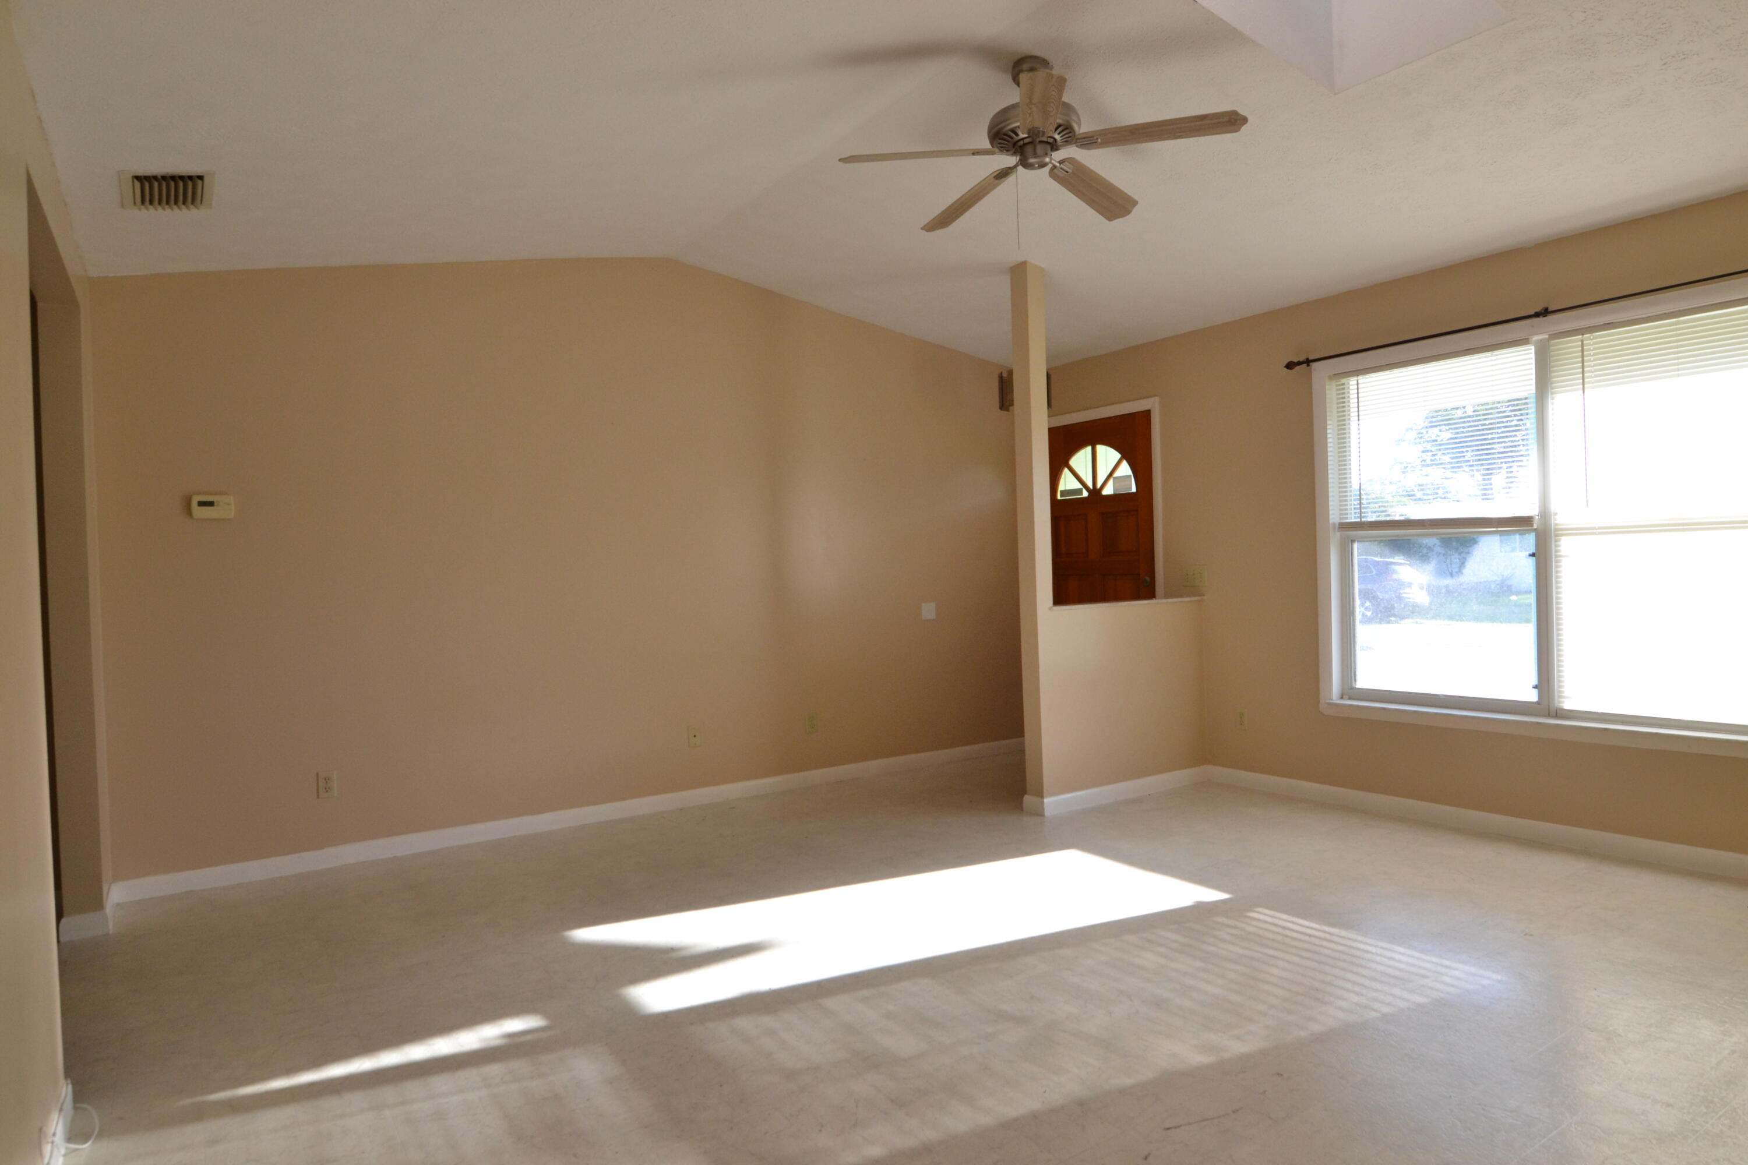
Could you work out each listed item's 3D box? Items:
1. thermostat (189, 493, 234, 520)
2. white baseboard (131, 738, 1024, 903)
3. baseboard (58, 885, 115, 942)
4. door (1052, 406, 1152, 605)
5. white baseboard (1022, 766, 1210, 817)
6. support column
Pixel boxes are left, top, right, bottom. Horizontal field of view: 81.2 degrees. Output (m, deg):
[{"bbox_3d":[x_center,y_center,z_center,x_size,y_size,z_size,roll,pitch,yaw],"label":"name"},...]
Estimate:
[{"bbox_3d":[-2.702,-0.307,4.169,0.141,0.099,0.032,-2,1,-34],"label":"thermostat"},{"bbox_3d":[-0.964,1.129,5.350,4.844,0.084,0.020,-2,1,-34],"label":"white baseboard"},{"bbox_3d":[-2.889,1.211,3.757,0.148,0.086,0.436,-2,1,-34],"label":"baseboard"},{"bbox_3d":[1.379,0.043,6.196,0.045,2.060,0.895,-2,1,-34],"label":"door"},{"bbox_3d":[1.274,1.056,5.268,1.228,0.086,0.170,-2,1,-34],"label":"white baseboard"},{"bbox_3d":[0.780,-0.197,4.921,0.114,2.632,0.118,-2,1,-34],"label":"support column"}]

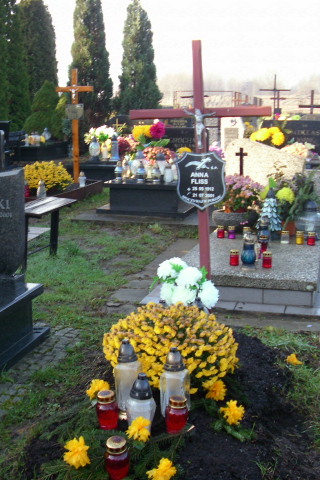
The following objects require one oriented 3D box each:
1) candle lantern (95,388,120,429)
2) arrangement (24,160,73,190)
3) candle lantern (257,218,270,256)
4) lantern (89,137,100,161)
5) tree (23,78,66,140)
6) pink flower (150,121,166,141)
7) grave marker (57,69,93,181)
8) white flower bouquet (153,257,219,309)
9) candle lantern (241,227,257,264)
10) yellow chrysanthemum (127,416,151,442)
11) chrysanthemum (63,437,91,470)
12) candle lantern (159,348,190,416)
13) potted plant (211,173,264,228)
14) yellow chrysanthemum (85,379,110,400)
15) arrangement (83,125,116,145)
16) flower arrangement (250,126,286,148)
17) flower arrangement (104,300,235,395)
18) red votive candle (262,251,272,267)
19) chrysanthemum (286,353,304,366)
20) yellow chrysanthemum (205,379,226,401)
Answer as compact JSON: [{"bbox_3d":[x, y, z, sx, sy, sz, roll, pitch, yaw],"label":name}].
[{"bbox_3d":[-0.182,0.592,2.370,0.075,0.130,0.075,0,12,0],"label":"candle lantern"},{"bbox_3d":[-1.513,-0.847,9.200,0.680,0.460,0.640,3,12,15],"label":"arrangement"},{"bbox_3d":[0.897,-0.067,5.846,0.109,0.263,0.109,3,11,14],"label":"candle lantern"},{"bbox_3d":[-1.130,-1.577,11.763,0.198,0.384,0.198,0,11,0],"label":"lantern"},{"bbox_3d":[-3.039,-3.118,18.000,1.150,2.150,1.100,3,11,15],"label":"tree"},{"bbox_3d":[-0.020,-1.489,9.300,0.200,0.220,0.170,3,11,15],"label":"pink flower"},{"bbox_3d":[-1.425,-1.916,11.400,0.630,1.880,0.110,3,11,15],"label":"grave marker"},{"bbox_3d":[0.134,0.224,3.600,0.340,0.290,0.290,3,11,15],"label":"white flower bouquet"},{"bbox_3d":[0.663,0.073,5.095,0.115,0.278,0.115,3,11,14],"label":"candle lantern"},{"bbox_3d":[-0.073,0.643,2.320,0.083,0.088,0.075,0,11,0],"label":"yellow chrysanthemum"},{"bbox_3d":[-0.275,0.699,2.250,0.090,0.085,0.080,-2,12,-8],"label":"chrysanthemum"},{"bbox_3d":[0.052,0.506,2.440,0.110,0.265,0.110,0,12,0],"label":"candle lantern"},{"bbox_3d":[0.748,-0.362,6.600,0.480,0.500,0.450,3,12,14],"label":"potted plant"},{"bbox_3d":[-0.233,0.557,2.550,0.093,0.070,0.085,-2,12,-6],"label":"yellow chrysanthemum"},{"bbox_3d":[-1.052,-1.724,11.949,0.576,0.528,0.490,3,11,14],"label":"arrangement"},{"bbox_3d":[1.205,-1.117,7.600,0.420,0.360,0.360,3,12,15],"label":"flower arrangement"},{"bbox_3d":[0.043,0.441,2.780,0.550,0.340,0.530,3,12,14],"label":"flower arrangement"},{"bbox_3d":[0.806,0.151,5.120,0.069,0.117,0.069,3,11,14],"label":"red votive candle"},{"bbox_3d":[0.713,0.629,3.600,0.092,0.070,0.085,0,11,0],"label":"chrysanthemum"},{"bbox_3d":[0.213,0.573,2.620,0.085,0.085,0.075,0,11,0],"label":"yellow chrysanthemum"}]

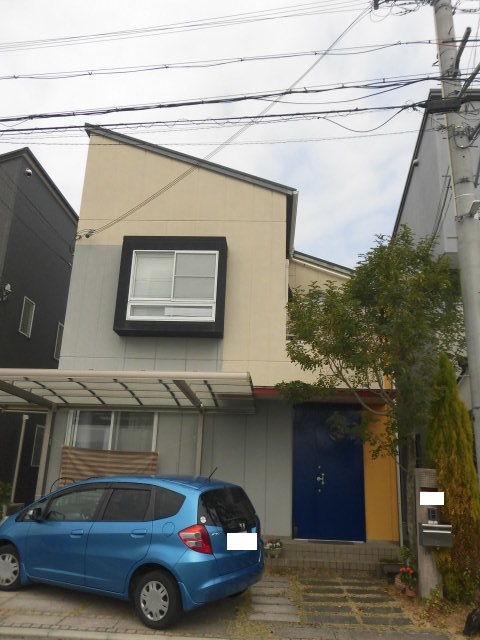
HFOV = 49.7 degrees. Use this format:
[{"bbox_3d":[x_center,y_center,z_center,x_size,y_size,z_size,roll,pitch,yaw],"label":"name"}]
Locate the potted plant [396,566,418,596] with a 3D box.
[{"bbox_3d":[2.338,3.662,7.266,0.310,0.380,0.310,1,-16,3],"label":"potted plant"}]

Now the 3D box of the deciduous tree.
[{"bbox_3d":[2.138,1.128,8.368,3.050,5.850,2.500,1,-16,3],"label":"deciduous tree"}]

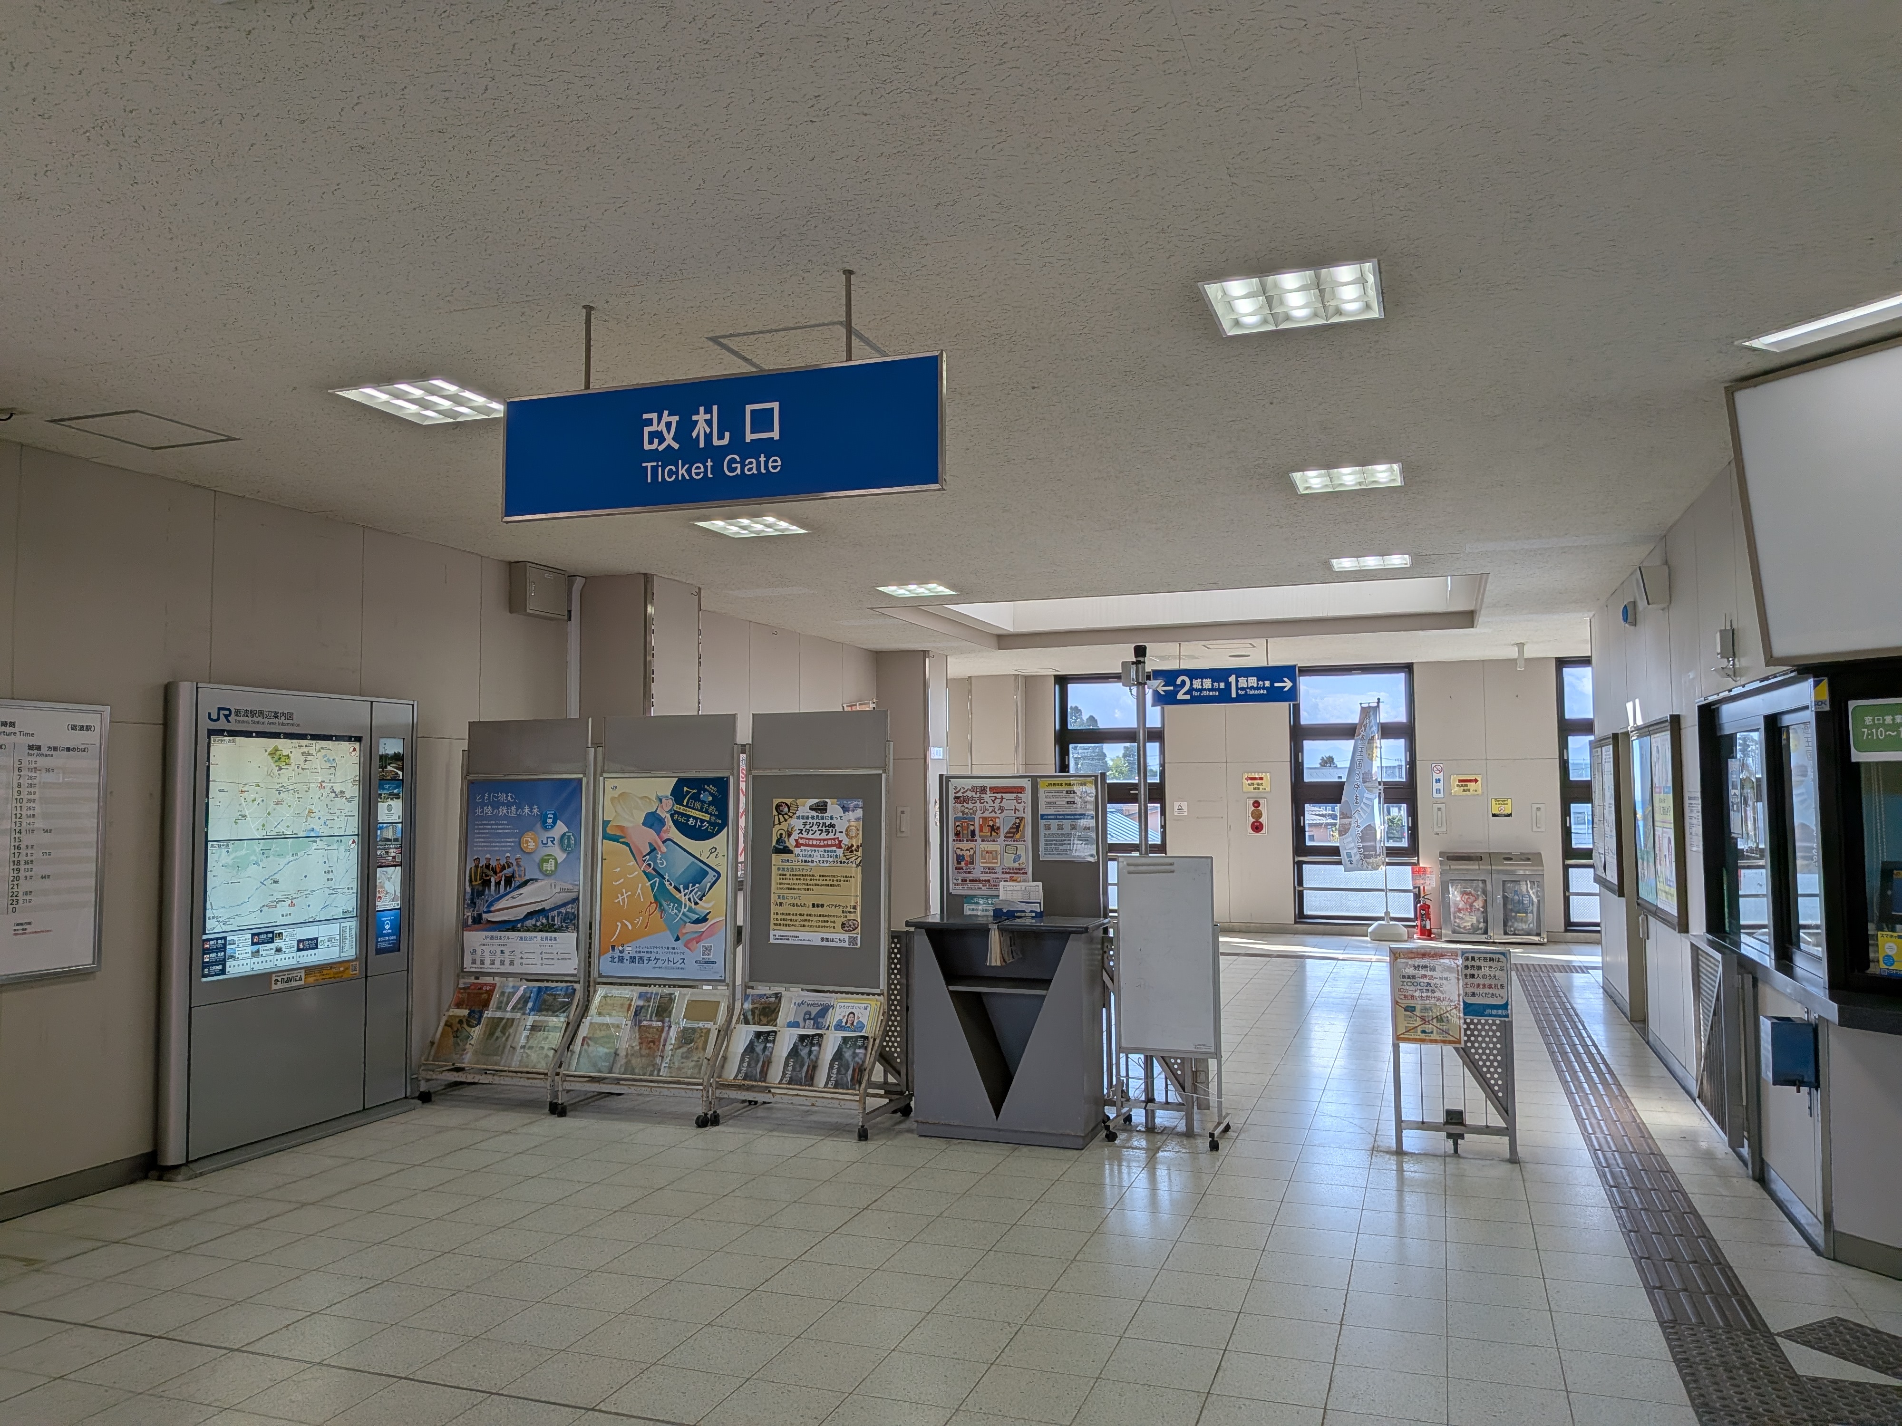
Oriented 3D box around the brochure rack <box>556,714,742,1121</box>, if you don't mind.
[{"bbox_3d":[-1.512,1.024,6.803,0.830,2.020,0.530,-2,-4,20],"label":"brochure rack"}]

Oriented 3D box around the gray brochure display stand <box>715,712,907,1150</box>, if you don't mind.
[{"bbox_3d":[-0.708,0.999,6.514,0.840,2.010,0.530,-2,-4,20],"label":"gray brochure display stand"}]

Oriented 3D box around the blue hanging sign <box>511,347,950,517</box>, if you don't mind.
[{"bbox_3d":[-0.648,-0.740,3.611,1.350,0.350,0.070,-2,-4,20],"label":"blue hanging sign"}]

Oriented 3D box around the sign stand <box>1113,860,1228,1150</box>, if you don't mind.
[{"bbox_3d":[1.005,1.318,6.146,0.510,1.283,0.400,-2,-4,20],"label":"sign stand"}]

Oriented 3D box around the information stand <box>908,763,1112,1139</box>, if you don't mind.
[{"bbox_3d":[0.298,1.131,6.280,0.880,1.690,0.550,-2,-4,20],"label":"information stand"}]

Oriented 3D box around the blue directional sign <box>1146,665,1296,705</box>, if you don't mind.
[{"bbox_3d":[2.629,-0.254,12.701,1.385,0.350,0.100,-2,-4,20],"label":"blue directional sign"}]

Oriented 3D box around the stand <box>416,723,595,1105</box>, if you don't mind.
[{"bbox_3d":[-2.345,1.054,7.102,0.840,2.020,0.530,-2,-4,20],"label":"stand"}]

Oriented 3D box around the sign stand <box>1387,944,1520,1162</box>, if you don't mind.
[{"bbox_3d":[2.173,1.465,5.703,0.505,0.900,0.080,-2,-4,20],"label":"sign stand"}]

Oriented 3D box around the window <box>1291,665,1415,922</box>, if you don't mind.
[{"bbox_3d":[4.568,0.920,14.956,1.330,2.920,0.150,-2,-4,20],"label":"window"}]

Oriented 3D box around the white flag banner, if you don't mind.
[{"bbox_3d":[4.487,0.801,14.519,0.520,1.860,0.300,-2,-4,20],"label":"white flag banner"}]

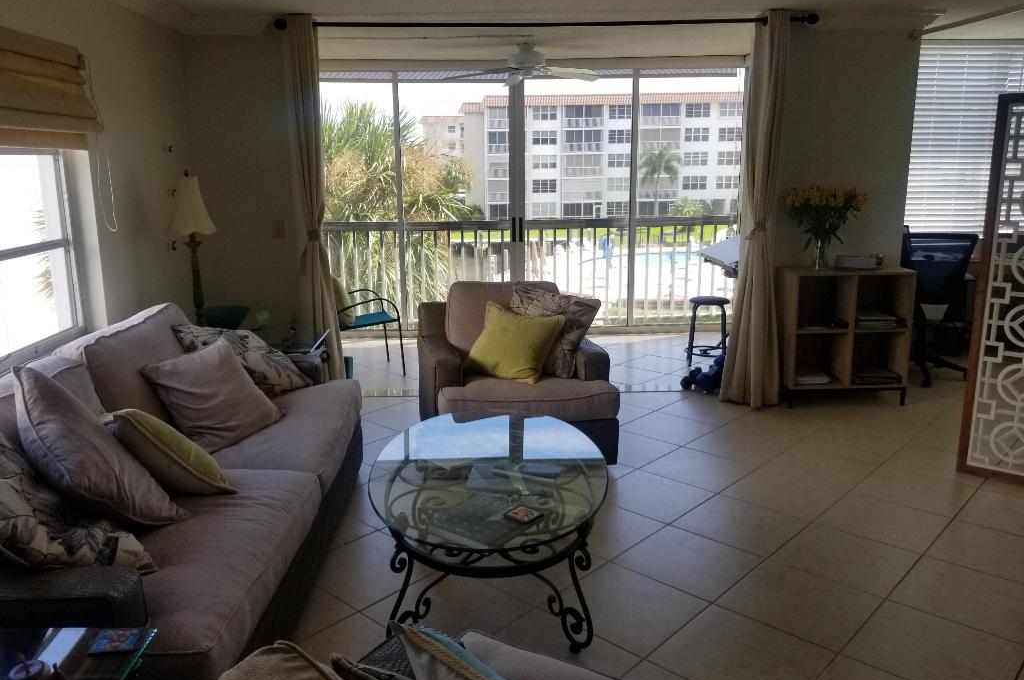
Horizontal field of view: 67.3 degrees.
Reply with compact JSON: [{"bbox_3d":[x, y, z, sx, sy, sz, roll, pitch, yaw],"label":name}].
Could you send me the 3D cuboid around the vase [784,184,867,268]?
[{"bbox_3d":[2.031,-0.729,5.009,0.560,0.560,0.450,0,12,0],"label":"vase"}]

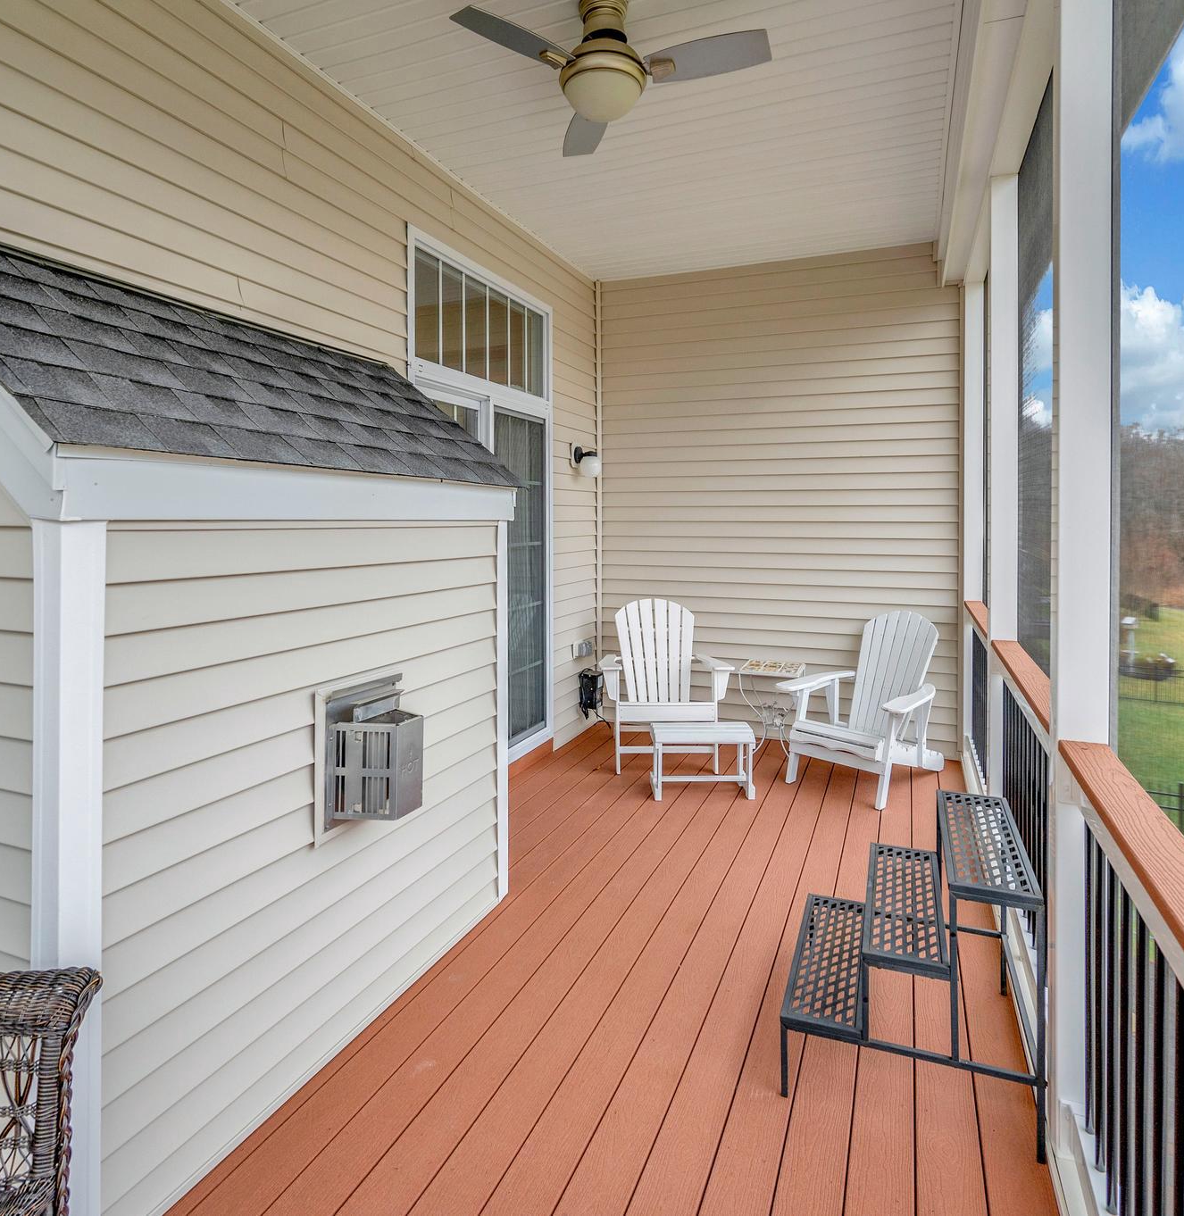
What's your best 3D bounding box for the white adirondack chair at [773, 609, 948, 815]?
[{"bbox_3d":[1.575,0.515,4.090,0.860,0.930,0.750,-4,6,-44],"label":"white adirondack chair"}]

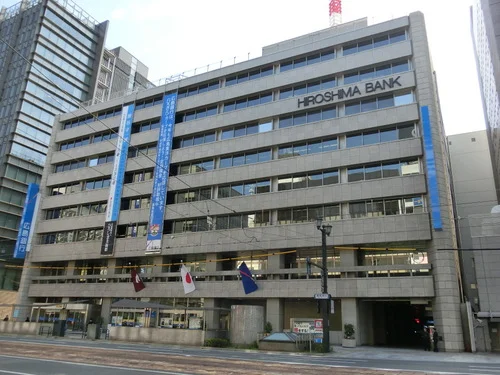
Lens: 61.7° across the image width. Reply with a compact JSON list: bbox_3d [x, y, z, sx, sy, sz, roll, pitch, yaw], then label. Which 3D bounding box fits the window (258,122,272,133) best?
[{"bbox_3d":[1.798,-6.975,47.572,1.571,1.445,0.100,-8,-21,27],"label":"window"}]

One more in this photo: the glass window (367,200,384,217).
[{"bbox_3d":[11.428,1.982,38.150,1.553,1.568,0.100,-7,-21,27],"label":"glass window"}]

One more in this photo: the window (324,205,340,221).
[{"bbox_3d":[8.273,2.625,42.043,1.620,1.662,0.100,-8,-21,27],"label":"window"}]

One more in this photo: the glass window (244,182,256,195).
[{"bbox_3d":[0.093,0.058,46.061,1.571,1.546,0.100,-8,-21,27],"label":"glass window"}]

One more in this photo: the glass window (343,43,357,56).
[{"bbox_3d":[9.943,-13.456,41.344,1.454,1.425,0.150,-8,-21,27],"label":"glass window"}]

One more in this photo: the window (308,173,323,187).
[{"bbox_3d":[6.445,-0.772,41.431,1.480,1.320,0.100,-8,-21,27],"label":"window"}]

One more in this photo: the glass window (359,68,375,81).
[{"bbox_3d":[11.767,-11.282,42.188,1.513,1.427,0.150,-8,-21,27],"label":"glass window"}]

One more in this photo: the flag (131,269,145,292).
[{"bbox_3d":[-11.525,9.566,43.182,1.615,2.328,0.400,-8,-21,27],"label":"flag"}]

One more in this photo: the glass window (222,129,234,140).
[{"bbox_3d":[-2.555,-6.119,48.272,1.509,1.501,0.150,-8,-21,27],"label":"glass window"}]

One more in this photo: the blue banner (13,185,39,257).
[{"bbox_3d":[-30.983,4.356,58.103,0.574,10.606,1.248,-7,-21,27],"label":"blue banner"}]

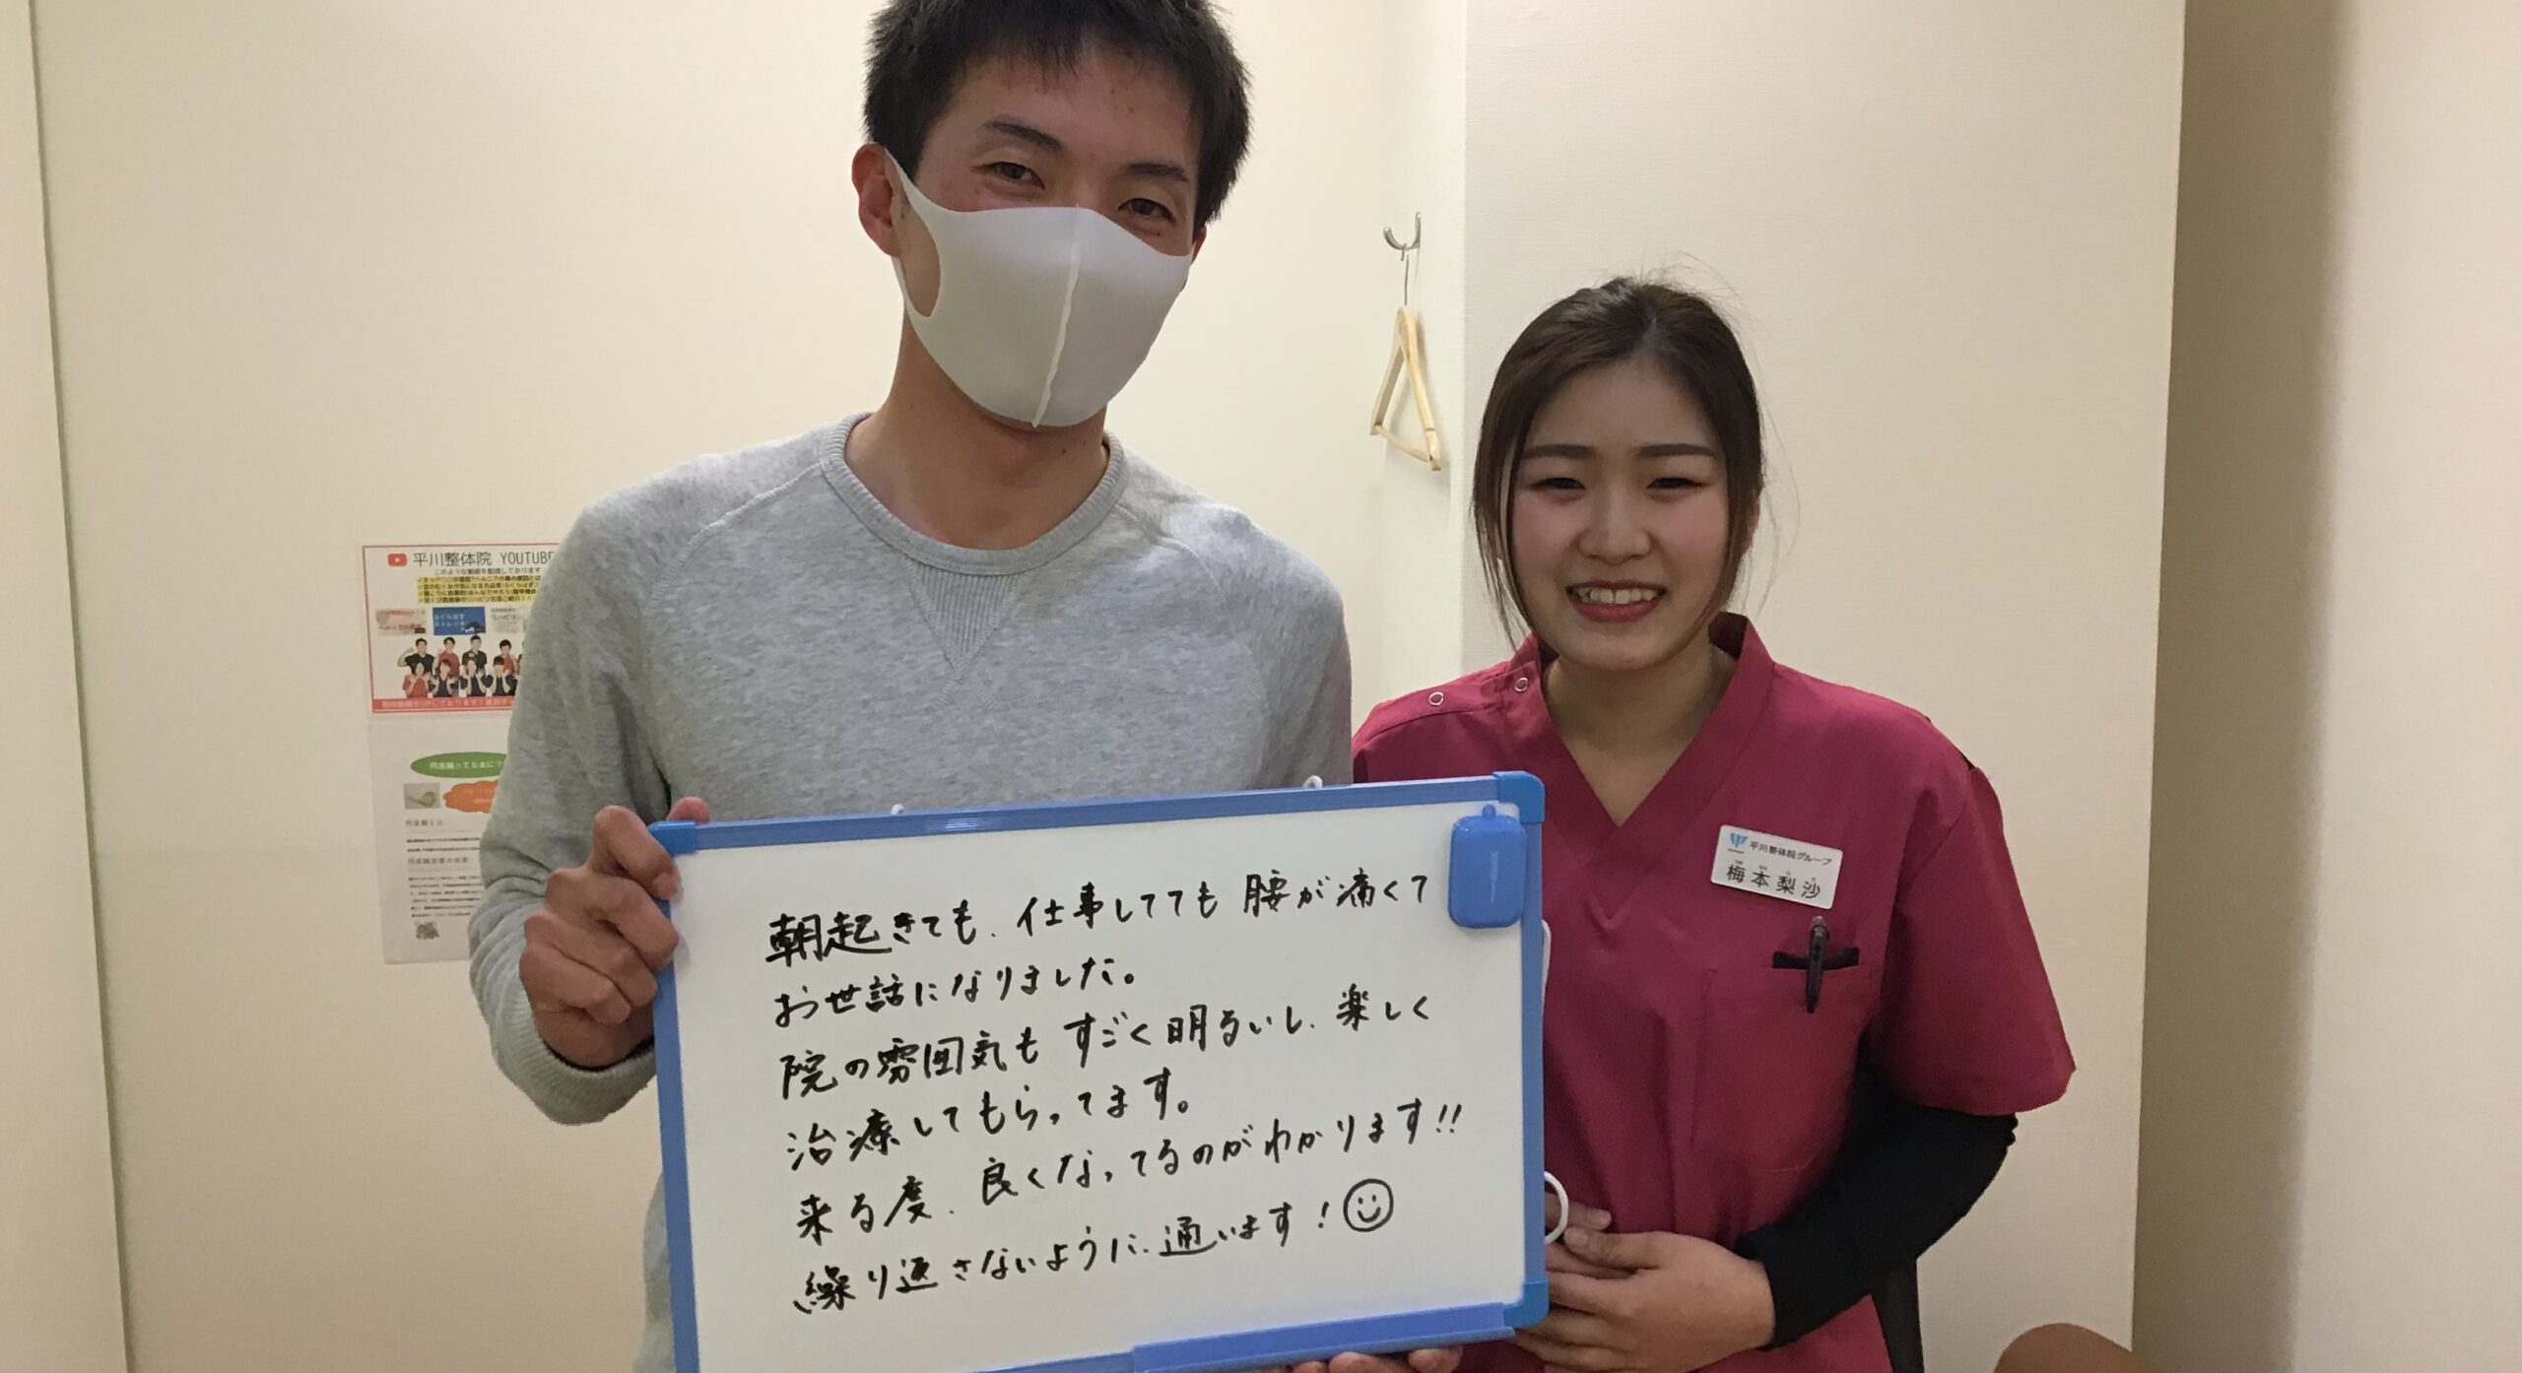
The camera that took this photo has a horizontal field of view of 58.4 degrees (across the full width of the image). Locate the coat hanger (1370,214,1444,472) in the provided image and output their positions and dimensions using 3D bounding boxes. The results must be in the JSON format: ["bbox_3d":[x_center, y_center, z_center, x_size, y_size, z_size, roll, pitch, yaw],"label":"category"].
[{"bbox_3d":[0.167,-0.392,2.620,0.035,0.260,0.420,-1,7,-5],"label":"coat hanger"}]

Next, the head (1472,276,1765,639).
[{"bbox_3d":[0.206,-0.122,1.300,0.168,0.225,0.205,1,7,11],"label":"head"}]

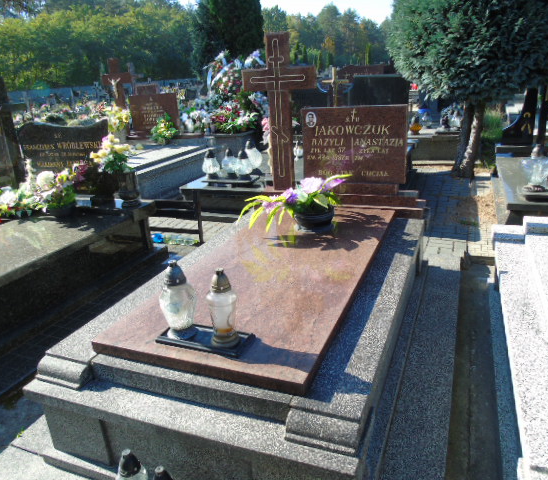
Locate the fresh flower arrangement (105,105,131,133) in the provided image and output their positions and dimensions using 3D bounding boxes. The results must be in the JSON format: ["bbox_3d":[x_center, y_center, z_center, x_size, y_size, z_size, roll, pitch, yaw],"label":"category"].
[{"bbox_3d":[-2.278,-1.774,6.750,0.380,0.380,0.360,4,21,21],"label":"fresh flower arrangement"}]

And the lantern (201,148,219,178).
[{"bbox_3d":[-0.691,-0.825,5.027,0.188,0.316,0.188,-3,19,1],"label":"lantern"}]

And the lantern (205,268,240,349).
[{"bbox_3d":[-0.187,0.237,1.664,0.109,0.284,0.109,-3,18,1],"label":"lantern"}]

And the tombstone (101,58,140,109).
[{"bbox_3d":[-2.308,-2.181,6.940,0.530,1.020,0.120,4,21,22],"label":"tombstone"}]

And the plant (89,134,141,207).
[{"bbox_3d":[-1.363,-0.594,3.950,0.360,0.560,0.320,3,19,19],"label":"plant"}]

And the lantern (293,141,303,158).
[{"bbox_3d":[0.316,-1.177,6.048,0.140,0.234,0.140,-3,19,1],"label":"lantern"}]

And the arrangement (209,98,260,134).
[{"bbox_3d":[-0.658,-2.057,7.700,0.720,0.540,0.480,3,19,19],"label":"arrangement"}]

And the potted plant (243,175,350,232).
[{"bbox_3d":[0.135,-0.243,2.938,0.670,0.330,0.380,4,21,22],"label":"potted plant"}]

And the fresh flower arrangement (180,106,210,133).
[{"bbox_3d":[-1.308,-2.007,7.700,0.450,0.400,0.370,3,19,19],"label":"fresh flower arrangement"}]

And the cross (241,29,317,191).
[{"bbox_3d":[0.051,-0.886,3.300,0.517,1.074,0.075,4,22,22],"label":"cross"}]

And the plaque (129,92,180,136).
[{"bbox_3d":[-1.939,-2.036,7.500,0.790,0.670,0.120,3,19,19],"label":"plaque"}]

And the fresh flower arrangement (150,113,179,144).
[{"bbox_3d":[-1.706,-1.714,7.200,0.380,0.440,0.370,3,19,19],"label":"fresh flower arrangement"}]

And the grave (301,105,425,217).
[{"bbox_3d":[0.610,-0.560,3.251,0.850,0.730,0.220,4,21,22],"label":"grave"}]

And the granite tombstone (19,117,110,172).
[{"bbox_3d":[-1.729,-0.698,3.922,0.993,0.626,0.079,4,21,21],"label":"granite tombstone"}]

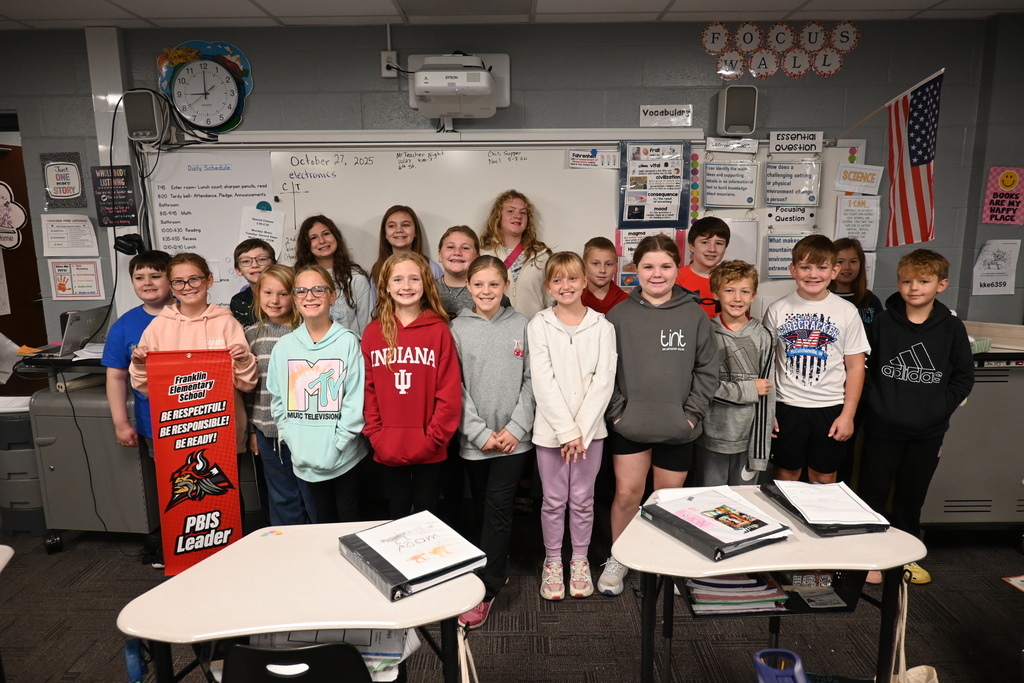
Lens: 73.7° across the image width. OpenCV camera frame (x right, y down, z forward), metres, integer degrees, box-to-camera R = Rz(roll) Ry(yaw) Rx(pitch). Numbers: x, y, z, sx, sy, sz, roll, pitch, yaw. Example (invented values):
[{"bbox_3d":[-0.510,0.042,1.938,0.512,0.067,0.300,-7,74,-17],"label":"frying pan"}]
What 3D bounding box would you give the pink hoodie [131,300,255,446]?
[{"bbox_3d":[-1.277,0.146,2.773,0.455,0.596,0.300,-2,10,-7],"label":"pink hoodie"}]

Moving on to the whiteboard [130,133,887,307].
[{"bbox_3d":[-0.035,-0.403,3.523,3.670,1.200,0.060,-1,10,0],"label":"whiteboard"}]

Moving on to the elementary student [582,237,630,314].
[{"bbox_3d":[0.428,0.256,3.155,0.390,1.466,0.270,0,9,3],"label":"elementary student"}]

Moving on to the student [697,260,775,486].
[{"bbox_3d":[0.879,0.324,2.737,0.370,1.285,0.280,2,10,16],"label":"student"}]

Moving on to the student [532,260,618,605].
[{"bbox_3d":[0.246,0.341,2.825,0.365,1.412,0.270,0,9,2],"label":"student"}]

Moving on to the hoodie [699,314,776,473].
[{"bbox_3d":[0.913,0.214,2.803,0.320,0.630,0.270,2,10,14],"label":"hoodie"}]

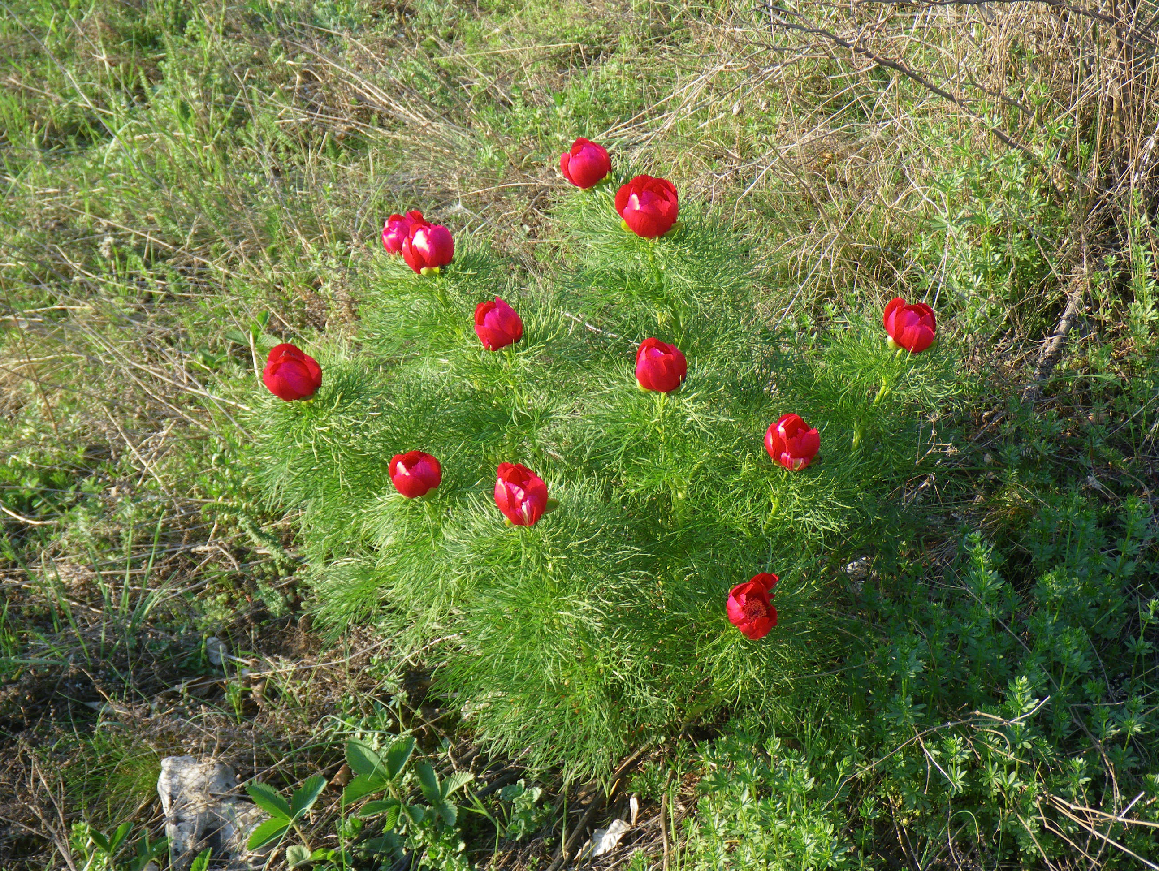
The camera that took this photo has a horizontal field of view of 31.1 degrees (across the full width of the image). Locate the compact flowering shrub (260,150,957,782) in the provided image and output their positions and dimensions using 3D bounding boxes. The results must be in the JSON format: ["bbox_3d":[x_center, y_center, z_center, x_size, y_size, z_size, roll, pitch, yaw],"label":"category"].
[{"bbox_3d":[0.025,0.006,2.053,0.691,0.380,0.585,0,37,0],"label":"compact flowering shrub"}]

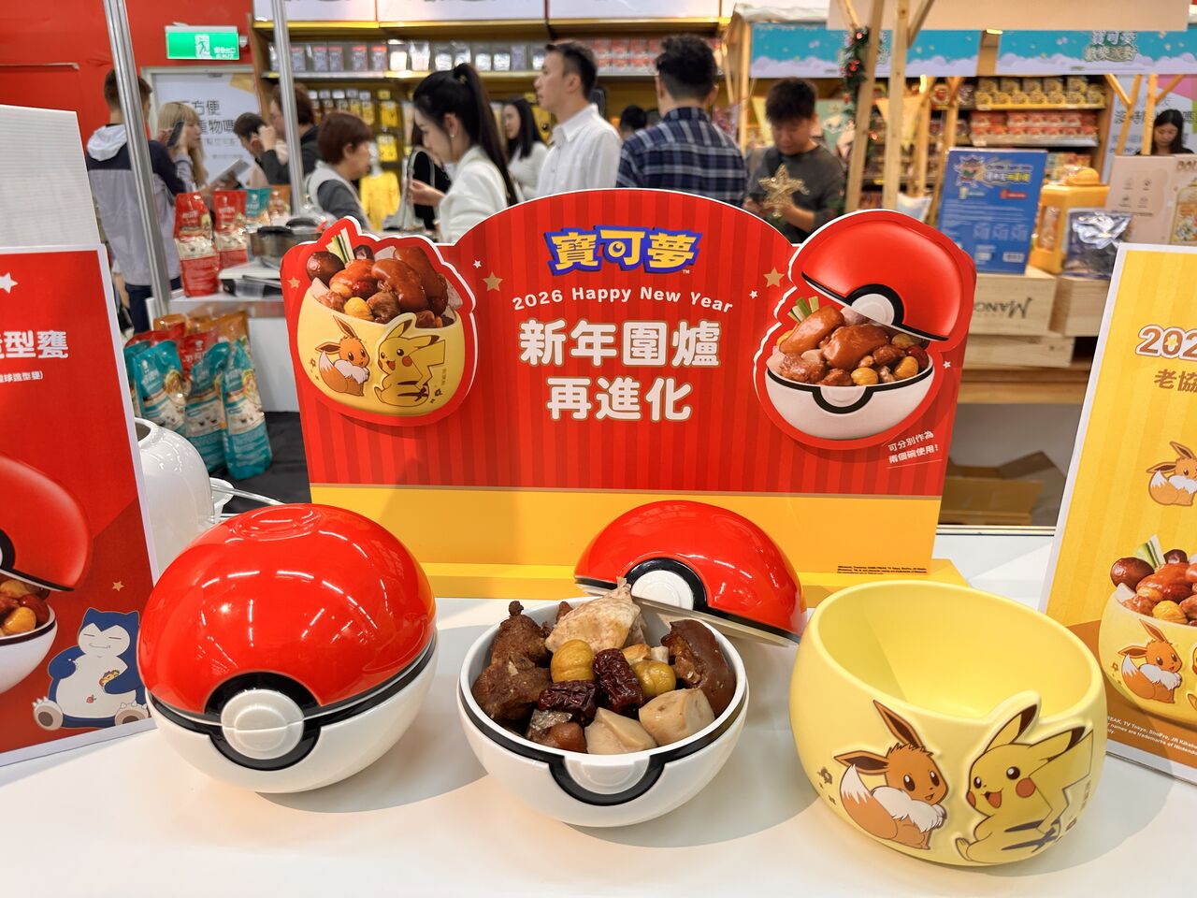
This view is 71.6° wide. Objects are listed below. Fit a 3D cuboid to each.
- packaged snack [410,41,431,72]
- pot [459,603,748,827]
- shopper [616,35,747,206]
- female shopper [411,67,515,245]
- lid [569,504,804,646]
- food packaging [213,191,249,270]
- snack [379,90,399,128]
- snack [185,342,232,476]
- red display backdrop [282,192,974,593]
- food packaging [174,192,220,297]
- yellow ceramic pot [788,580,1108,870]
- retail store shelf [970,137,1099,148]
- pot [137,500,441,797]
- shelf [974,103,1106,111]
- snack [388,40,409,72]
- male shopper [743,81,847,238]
[{"bbox_3d":[-1.035,-2.286,4.836,0.115,0.175,0.060,-1,17,0],"label":"packaged snack"},{"bbox_3d":[0.004,0.194,0.585,0.197,0.096,0.199,0,19,0],"label":"pot"},{"bbox_3d":[0.284,-0.499,2.915,0.480,1.730,0.320,3,18,12],"label":"shopper"},{"bbox_3d":[-0.363,-0.262,2.434,0.360,1.580,0.420,0,18,3],"label":"female shopper"},{"bbox_3d":[0.085,0.098,0.719,0.197,0.088,0.199,11,-12,17],"label":"lid"},{"bbox_3d":[-1.163,-0.699,2.639,0.115,0.250,0.065,-4,19,-11],"label":"food packaging"},{"bbox_3d":[-1.257,-2.035,4.968,0.110,0.210,0.050,-1,17,0],"label":"snack"},{"bbox_3d":[-0.778,-0.090,1.644,0.100,0.250,0.065,-17,24,-41],"label":"snack"},{"bbox_3d":[0.021,-0.043,0.800,0.693,0.396,0.067,1,19,3],"label":"red display backdrop"},{"bbox_3d":[-1.011,-0.519,2.101,0.100,0.250,0.065,-16,23,-39],"label":"food packaging"},{"bbox_3d":[0.252,0.196,0.618,0.215,0.148,0.215,4,18,15],"label":"yellow ceramic pot"},{"bbox_3d":[2.952,-2.124,5.770,0.870,0.050,0.360,1,19,4],"label":"retail store shelf"},{"bbox_3d":[-0.214,0.139,0.590,0.197,0.185,0.201,-3,19,-9],"label":"pot"},{"bbox_3d":[2.996,-2.364,5.770,0.880,0.045,0.360,1,19,4],"label":"shelf"},{"bbox_3d":[-1.184,-2.322,4.900,0.115,0.170,0.050,2,19,6],"label":"snack"},{"bbox_3d":[0.723,-0.538,3.186,0.460,1.630,0.360,7,19,22],"label":"male shopper"}]

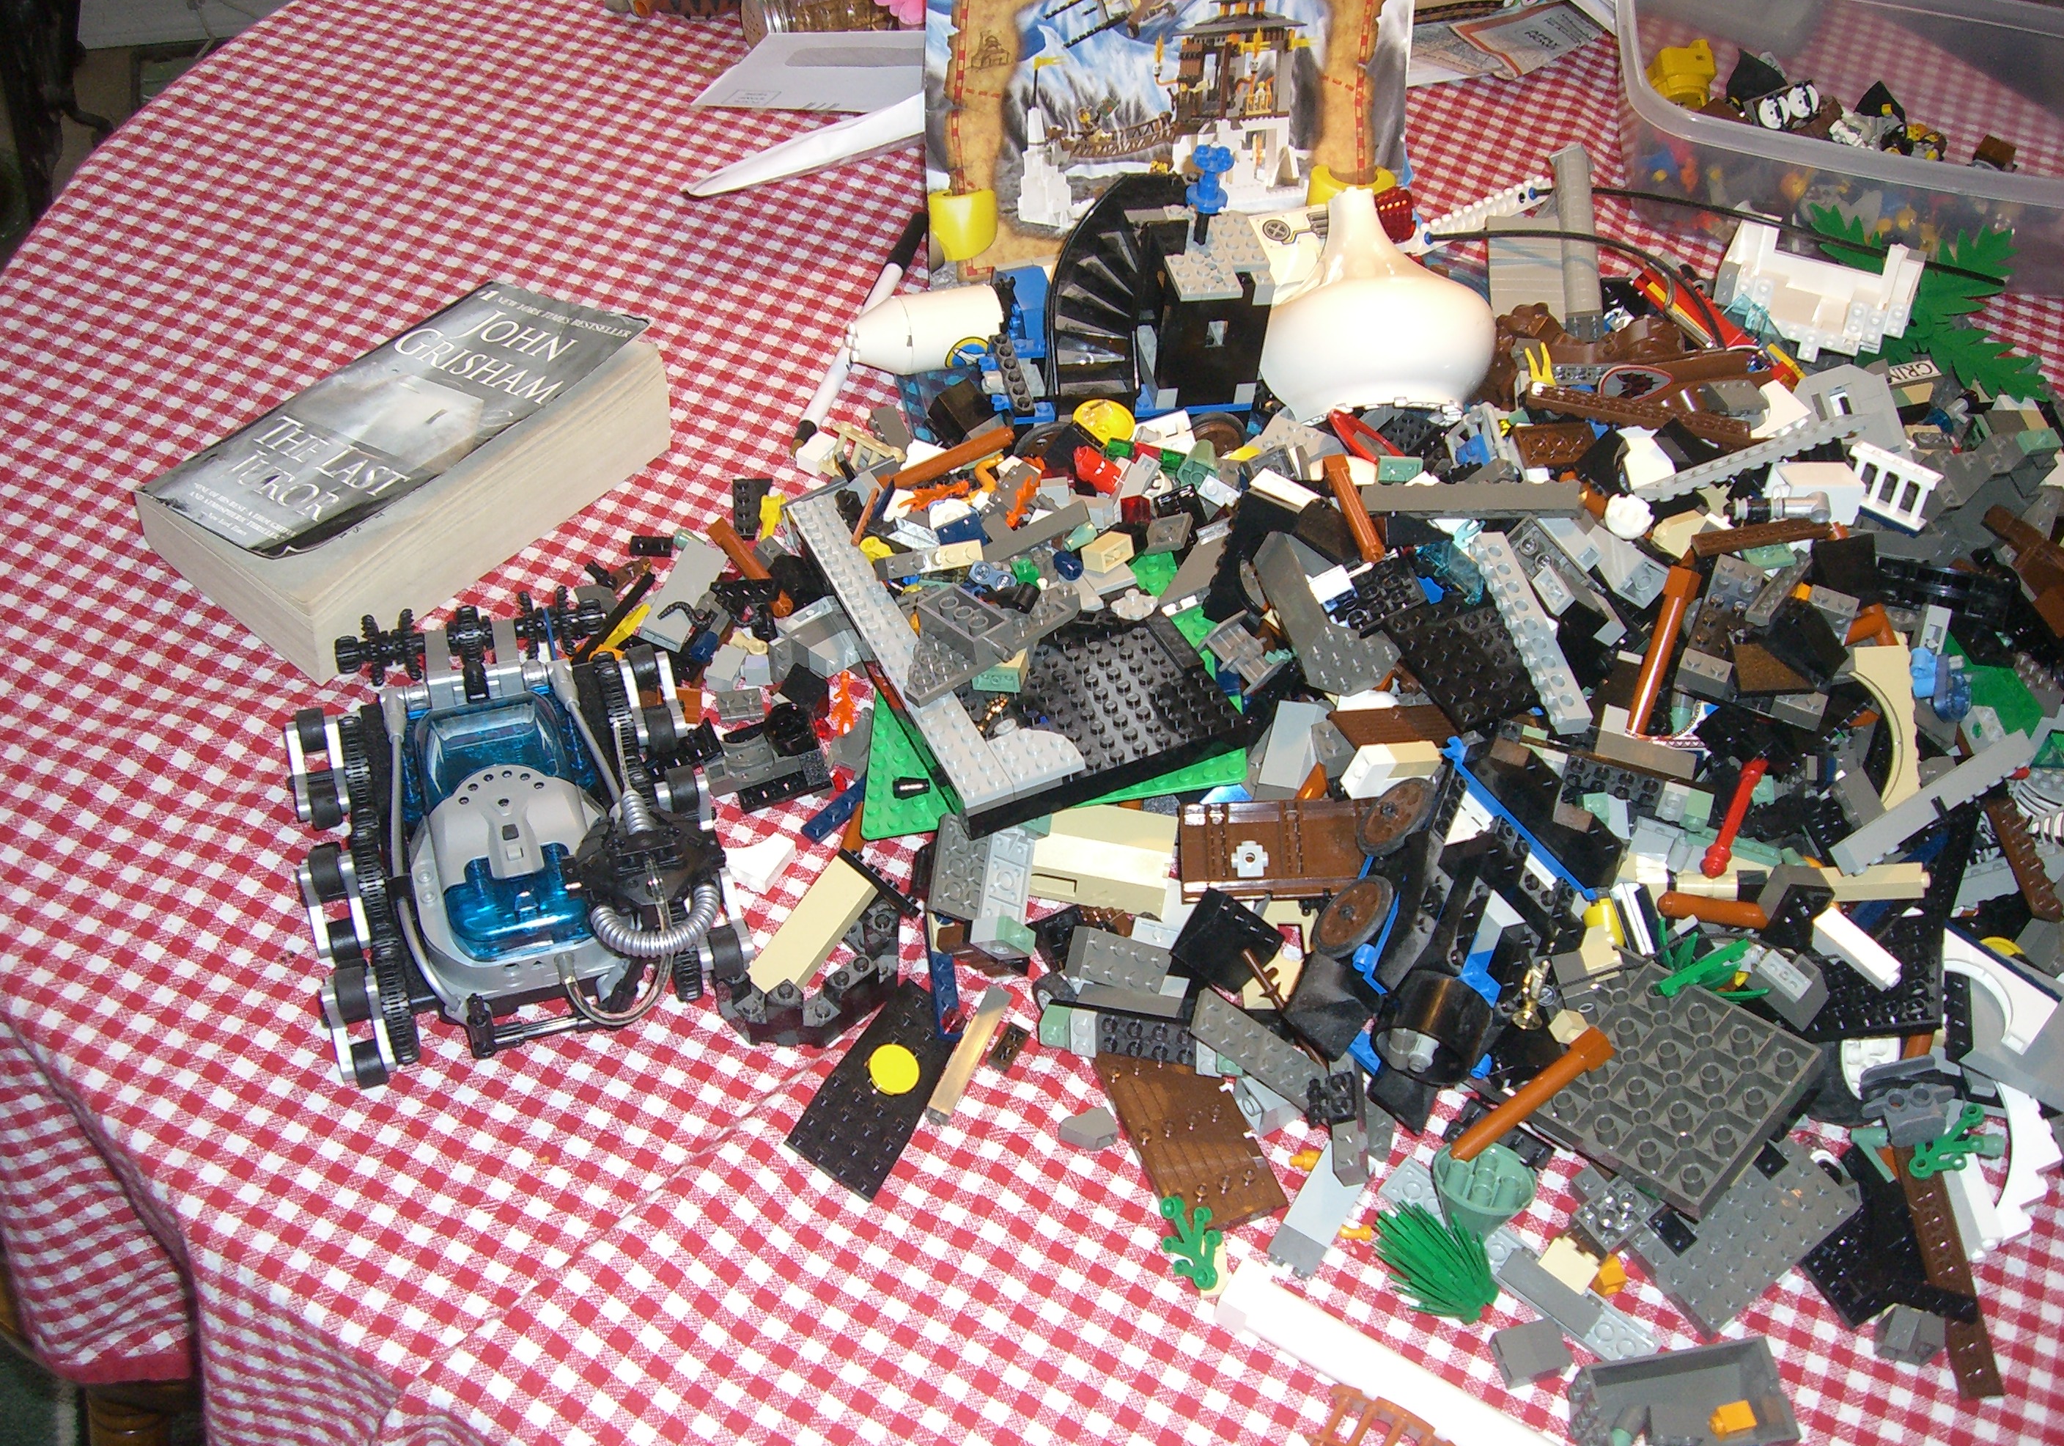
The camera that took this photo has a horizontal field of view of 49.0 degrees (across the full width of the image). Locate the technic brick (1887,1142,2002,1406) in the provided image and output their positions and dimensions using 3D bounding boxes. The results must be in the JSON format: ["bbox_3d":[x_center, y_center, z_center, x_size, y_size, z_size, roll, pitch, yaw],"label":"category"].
[{"bbox_3d":[0.268,0.159,0.662,0.009,0.011,0.080,2,48,0],"label":"technic brick"}]

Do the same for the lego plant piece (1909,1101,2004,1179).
[{"bbox_3d":[0.280,0.127,0.688,0.028,0.008,0.019,-14,50,-15],"label":"lego plant piece"}]

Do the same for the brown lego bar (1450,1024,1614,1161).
[{"bbox_3d":[0.152,0.113,0.688,0.059,0.009,0.009,-32,57,-23],"label":"brown lego bar"}]

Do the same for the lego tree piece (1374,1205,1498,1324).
[{"bbox_3d":[0.120,0.161,0.671,0.039,0.023,0.028,36,54,11],"label":"lego tree piece"}]

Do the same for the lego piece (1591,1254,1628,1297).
[{"bbox_3d":[0.169,0.161,0.662,0.008,0.009,0.010,32,54,25],"label":"lego piece"}]

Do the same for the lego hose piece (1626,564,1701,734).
[{"bbox_3d":[0.210,-0.023,0.755,0.008,0.059,0.008,18,6,14],"label":"lego hose piece"}]

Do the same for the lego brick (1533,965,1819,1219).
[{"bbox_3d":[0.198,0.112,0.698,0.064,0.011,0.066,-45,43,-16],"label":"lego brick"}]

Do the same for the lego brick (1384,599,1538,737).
[{"bbox_3d":[0.144,-0.020,0.742,0.045,0.005,0.048,-18,58,-24],"label":"lego brick"}]

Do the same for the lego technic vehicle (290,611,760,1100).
[{"bbox_3d":[-0.167,0.034,0.730,0.127,0.052,0.149,-14,50,-15],"label":"lego technic vehicle"}]

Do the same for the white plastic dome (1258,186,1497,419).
[{"bbox_3d":[0.128,-0.158,0.860,0.090,0.090,0.085,-8,91,1],"label":"white plastic dome"}]

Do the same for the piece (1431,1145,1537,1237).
[{"bbox_3d":[0.136,0.144,0.690,0.032,0.021,0.032,4,37,-3],"label":"piece"}]

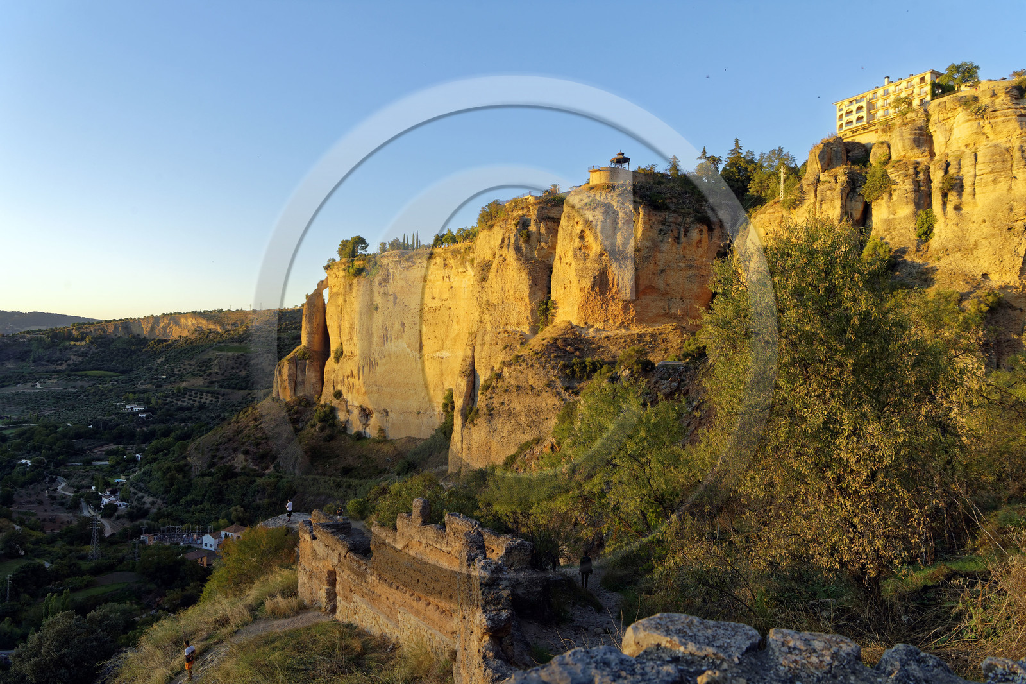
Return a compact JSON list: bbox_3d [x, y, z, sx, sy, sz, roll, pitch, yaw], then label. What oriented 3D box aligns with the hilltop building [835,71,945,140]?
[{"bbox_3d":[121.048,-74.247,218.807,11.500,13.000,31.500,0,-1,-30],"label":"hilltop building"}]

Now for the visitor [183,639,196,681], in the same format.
[{"bbox_3d":[-13.860,13.629,29.300,0.360,1.710,0.500,0,-1,31],"label":"visitor"}]

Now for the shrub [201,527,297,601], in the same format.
[{"bbox_3d":[-16.803,14.067,43.500,5.300,4.000,4.300,0,-1,0],"label":"shrub"}]

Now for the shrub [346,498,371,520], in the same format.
[{"bbox_3d":[-14.631,15.841,65.000,2.200,2.000,2.100,0,-1,0],"label":"shrub"}]

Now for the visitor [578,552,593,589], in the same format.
[{"bbox_3d":[3.380,10.650,31.900,0.560,1.680,0.360,0,-2,-7],"label":"visitor"}]

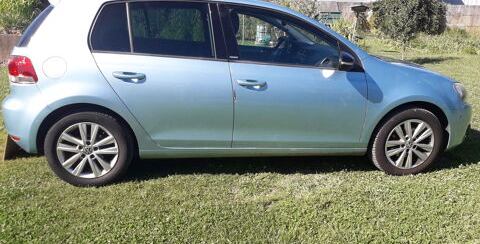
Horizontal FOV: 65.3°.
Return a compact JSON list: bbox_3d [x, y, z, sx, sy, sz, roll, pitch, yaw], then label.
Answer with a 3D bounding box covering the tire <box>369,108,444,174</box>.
[{"bbox_3d":[1.401,0.160,3.206,0.630,0.630,0.205,-2,17,-10],"label":"tire"}]

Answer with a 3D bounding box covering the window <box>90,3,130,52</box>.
[{"bbox_3d":[-0.933,-0.687,2.699,0.290,0.360,0.035,-1,-3,-7],"label":"window"}]

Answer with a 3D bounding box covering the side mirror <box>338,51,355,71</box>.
[{"bbox_3d":[0.796,-0.456,2.791,0.105,0.145,0.200,-1,16,-7],"label":"side mirror"}]

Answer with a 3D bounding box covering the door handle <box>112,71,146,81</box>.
[{"bbox_3d":[-0.787,-0.331,2.665,0.230,0.060,0.050,-1,16,-7],"label":"door handle"}]

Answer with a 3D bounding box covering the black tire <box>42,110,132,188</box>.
[{"bbox_3d":[-1.155,0.190,2.905,0.630,0.630,0.205,-1,16,-7],"label":"black tire"}]

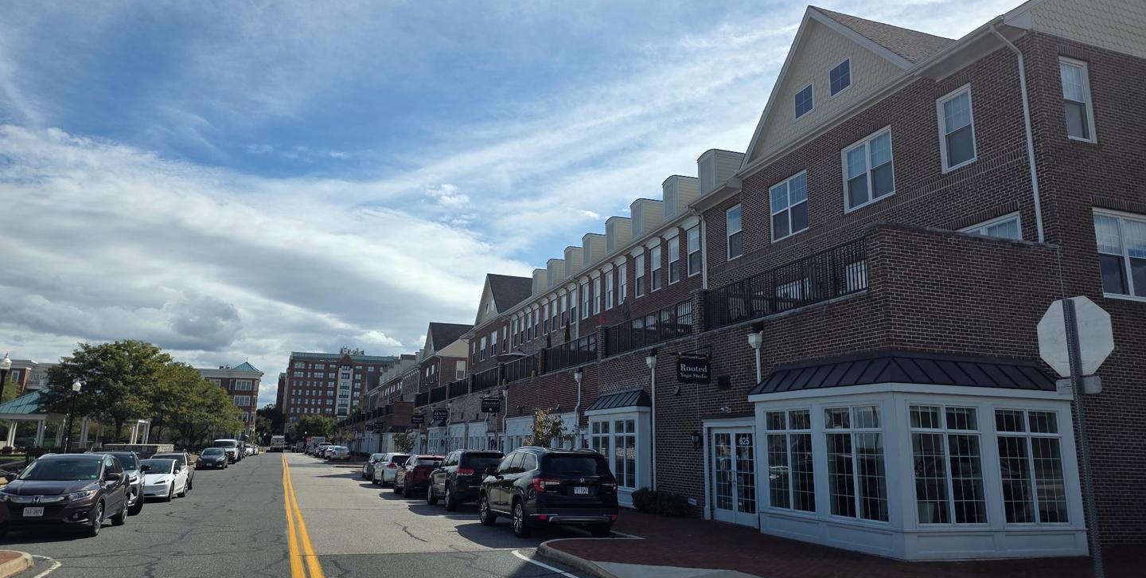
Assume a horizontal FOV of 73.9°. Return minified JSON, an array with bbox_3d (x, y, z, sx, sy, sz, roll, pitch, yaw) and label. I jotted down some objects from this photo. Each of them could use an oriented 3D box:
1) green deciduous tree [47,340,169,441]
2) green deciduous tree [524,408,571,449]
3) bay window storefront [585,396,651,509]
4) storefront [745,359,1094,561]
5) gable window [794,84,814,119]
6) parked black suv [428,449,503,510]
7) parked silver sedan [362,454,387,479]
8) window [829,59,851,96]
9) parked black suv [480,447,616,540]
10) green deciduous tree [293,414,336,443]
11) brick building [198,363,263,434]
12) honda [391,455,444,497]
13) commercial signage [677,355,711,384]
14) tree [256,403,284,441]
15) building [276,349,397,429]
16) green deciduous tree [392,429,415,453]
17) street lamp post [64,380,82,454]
[{"bbox_3d":[-34.184,8.042,56.089,8.100,8.400,8.100,5,-13,-20],"label":"green deciduous tree"},{"bbox_3d":[-0.901,5.239,24.134,1.600,2.920,1.600,5,-13,-20],"label":"green deciduous tree"},{"bbox_3d":[1.293,4.819,23.304,0.600,3.250,3.950,5,-13,-20],"label":"bay window storefront"},{"bbox_3d":[6.326,3.132,14.593,4.150,3.400,4.150,5,-13,-20],"label":"storefront"},{"bbox_3d":[6.745,-5.445,22.189,0.110,0.800,0.840,5,-13,-20],"label":"gable window"},{"bbox_3d":[-3.188,5.962,24.014,1.940,1.760,4.820,5,-13,-20],"label":"parked black suv"},{"bbox_3d":[-10.986,10.265,44.077,1.830,1.460,4.750,5,-13,-20],"label":"parked silver sedan"},{"bbox_3d":[7.291,-5.762,20.783,0.110,0.800,0.840,5,-13,-20],"label":"window"},{"bbox_3d":[-0.661,4.472,17.045,2.000,1.790,4.980,5,-13,-20],"label":"parked black suv"},{"bbox_3d":[-58.700,32.692,172.538,9.200,8.700,9.000,5,-13,-20],"label":"green deciduous tree"},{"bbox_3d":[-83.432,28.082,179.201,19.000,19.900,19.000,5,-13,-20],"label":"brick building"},{"bbox_3d":[-5.940,7.454,30.667,1.840,1.620,4.550,5,-13,-20],"label":"honda"},{"bbox_3d":[2.928,1.976,18.351,0.920,0.620,0.090,5,-13,-20],"label":"commercial signage"},{"bbox_3d":[-77.796,35.323,194.088,7.500,11.900,7.500,5,-13,-20],"label":"tree"},{"bbox_3d":[-82.261,40.285,265.562,38.000,32.000,25.000,5,-13,-20],"label":"building"},{"bbox_3d":[-11.251,10.686,50.218,1.550,2.900,1.500,5,-13,-20],"label":"green deciduous tree"},{"bbox_3d":[-19.507,5.528,29.532,0.360,4.000,0.360,5,-13,-20],"label":"street lamp post"}]

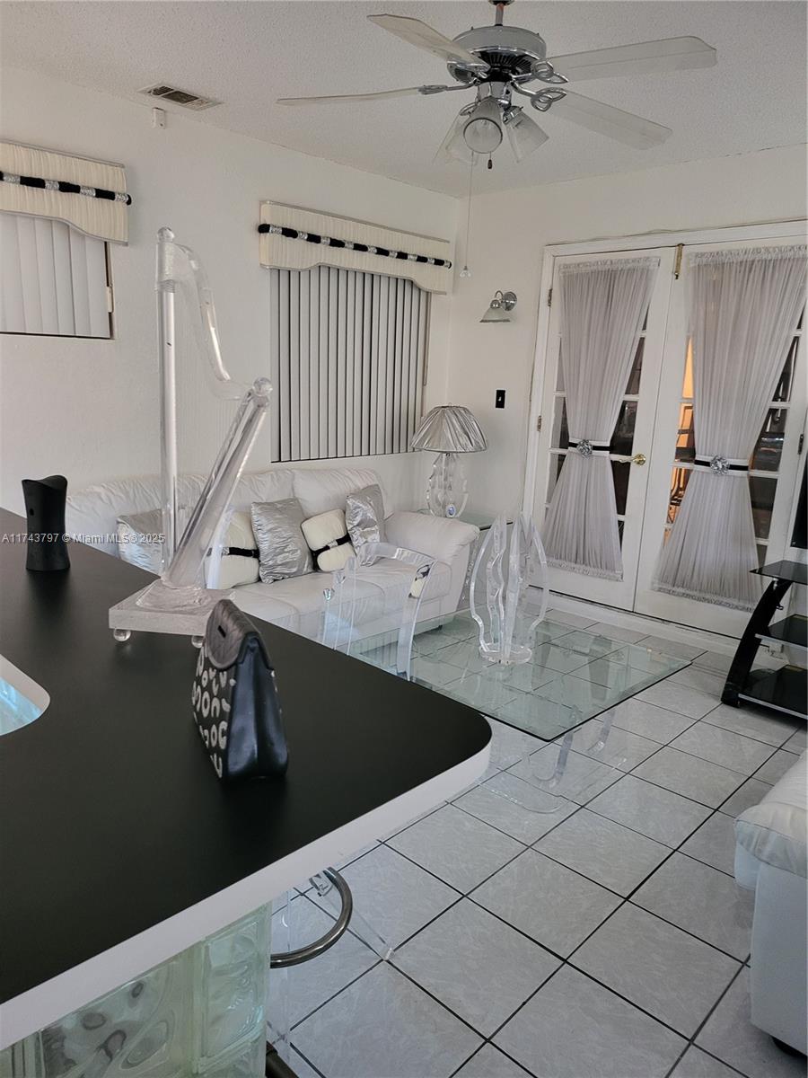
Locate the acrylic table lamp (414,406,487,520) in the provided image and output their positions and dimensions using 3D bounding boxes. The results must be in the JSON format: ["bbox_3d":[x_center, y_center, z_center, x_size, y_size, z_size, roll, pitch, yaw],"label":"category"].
[{"bbox_3d":[0.297,-0.480,4.737,0.475,0.735,0.475,3,13,-1],"label":"acrylic table lamp"}]

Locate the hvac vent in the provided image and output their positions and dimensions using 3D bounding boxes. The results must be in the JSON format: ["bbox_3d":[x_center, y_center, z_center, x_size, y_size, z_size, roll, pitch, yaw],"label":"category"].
[{"bbox_3d":[-0.984,-1.936,3.296,0.185,0.025,0.290,14,17,41],"label":"hvac vent"}]

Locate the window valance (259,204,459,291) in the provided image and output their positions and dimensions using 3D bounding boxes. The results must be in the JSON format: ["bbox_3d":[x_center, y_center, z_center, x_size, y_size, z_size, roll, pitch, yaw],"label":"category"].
[{"bbox_3d":[-0.232,-1.667,4.390,0.100,0.321,1.490,14,17,41],"label":"window valance"}]

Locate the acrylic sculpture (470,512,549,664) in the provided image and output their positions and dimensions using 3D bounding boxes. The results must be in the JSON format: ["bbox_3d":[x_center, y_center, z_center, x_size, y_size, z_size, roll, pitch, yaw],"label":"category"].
[{"bbox_3d":[0.396,0.187,2.796,0.290,0.520,0.290,14,17,41],"label":"acrylic sculpture"}]

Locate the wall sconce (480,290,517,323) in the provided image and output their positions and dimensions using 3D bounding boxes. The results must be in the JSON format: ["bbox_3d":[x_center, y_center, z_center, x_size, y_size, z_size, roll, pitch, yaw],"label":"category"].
[{"bbox_3d":[0.591,-1.456,4.677,0.190,0.200,0.230,14,17,41],"label":"wall sconce"}]

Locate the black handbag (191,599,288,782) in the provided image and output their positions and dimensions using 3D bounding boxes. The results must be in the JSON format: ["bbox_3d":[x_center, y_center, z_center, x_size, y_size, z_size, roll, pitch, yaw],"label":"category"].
[{"bbox_3d":[-0.234,0.191,1.062,0.088,0.200,0.225,-3,14,-24],"label":"black handbag"}]

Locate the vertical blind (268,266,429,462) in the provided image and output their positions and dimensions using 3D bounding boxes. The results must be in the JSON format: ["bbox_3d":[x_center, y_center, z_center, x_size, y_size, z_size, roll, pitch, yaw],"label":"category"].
[{"bbox_3d":[-0.311,-1.078,4.572,0.070,1.148,1.264,14,17,41],"label":"vertical blind"}]

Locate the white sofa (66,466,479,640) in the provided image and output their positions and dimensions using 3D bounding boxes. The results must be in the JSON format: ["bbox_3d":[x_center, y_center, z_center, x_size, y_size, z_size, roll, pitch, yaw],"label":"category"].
[{"bbox_3d":[-0.636,0.163,3.761,0.956,0.880,2.161,14,17,41],"label":"white sofa"}]

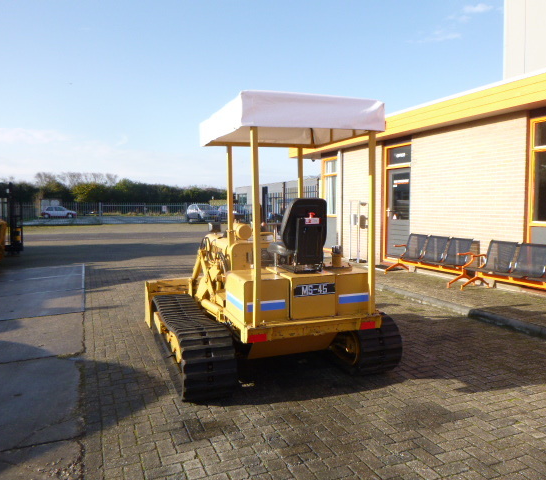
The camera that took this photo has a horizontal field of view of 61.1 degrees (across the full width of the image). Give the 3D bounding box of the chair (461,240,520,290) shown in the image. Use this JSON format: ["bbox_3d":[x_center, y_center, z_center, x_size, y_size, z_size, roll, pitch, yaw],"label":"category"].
[{"bbox_3d":[3.452,0.423,7.378,0.670,0.790,0.600,-2,4,-22],"label":"chair"}]

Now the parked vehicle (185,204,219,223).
[{"bbox_3d":[-6.315,-2.388,41.937,1.760,1.580,4.200,-2,5,-26],"label":"parked vehicle"}]

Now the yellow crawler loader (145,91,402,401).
[{"bbox_3d":[-0.190,0.002,4.682,1.850,2.200,2.920,-2,4,-21],"label":"yellow crawler loader"}]

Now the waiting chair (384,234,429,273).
[{"bbox_3d":[2.660,0.289,9.220,0.670,0.790,0.600,-2,4,-22],"label":"waiting chair"}]

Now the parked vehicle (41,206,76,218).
[{"bbox_3d":[-24.944,-3.176,53.911,3.850,1.420,1.640,-2,5,-24],"label":"parked vehicle"}]

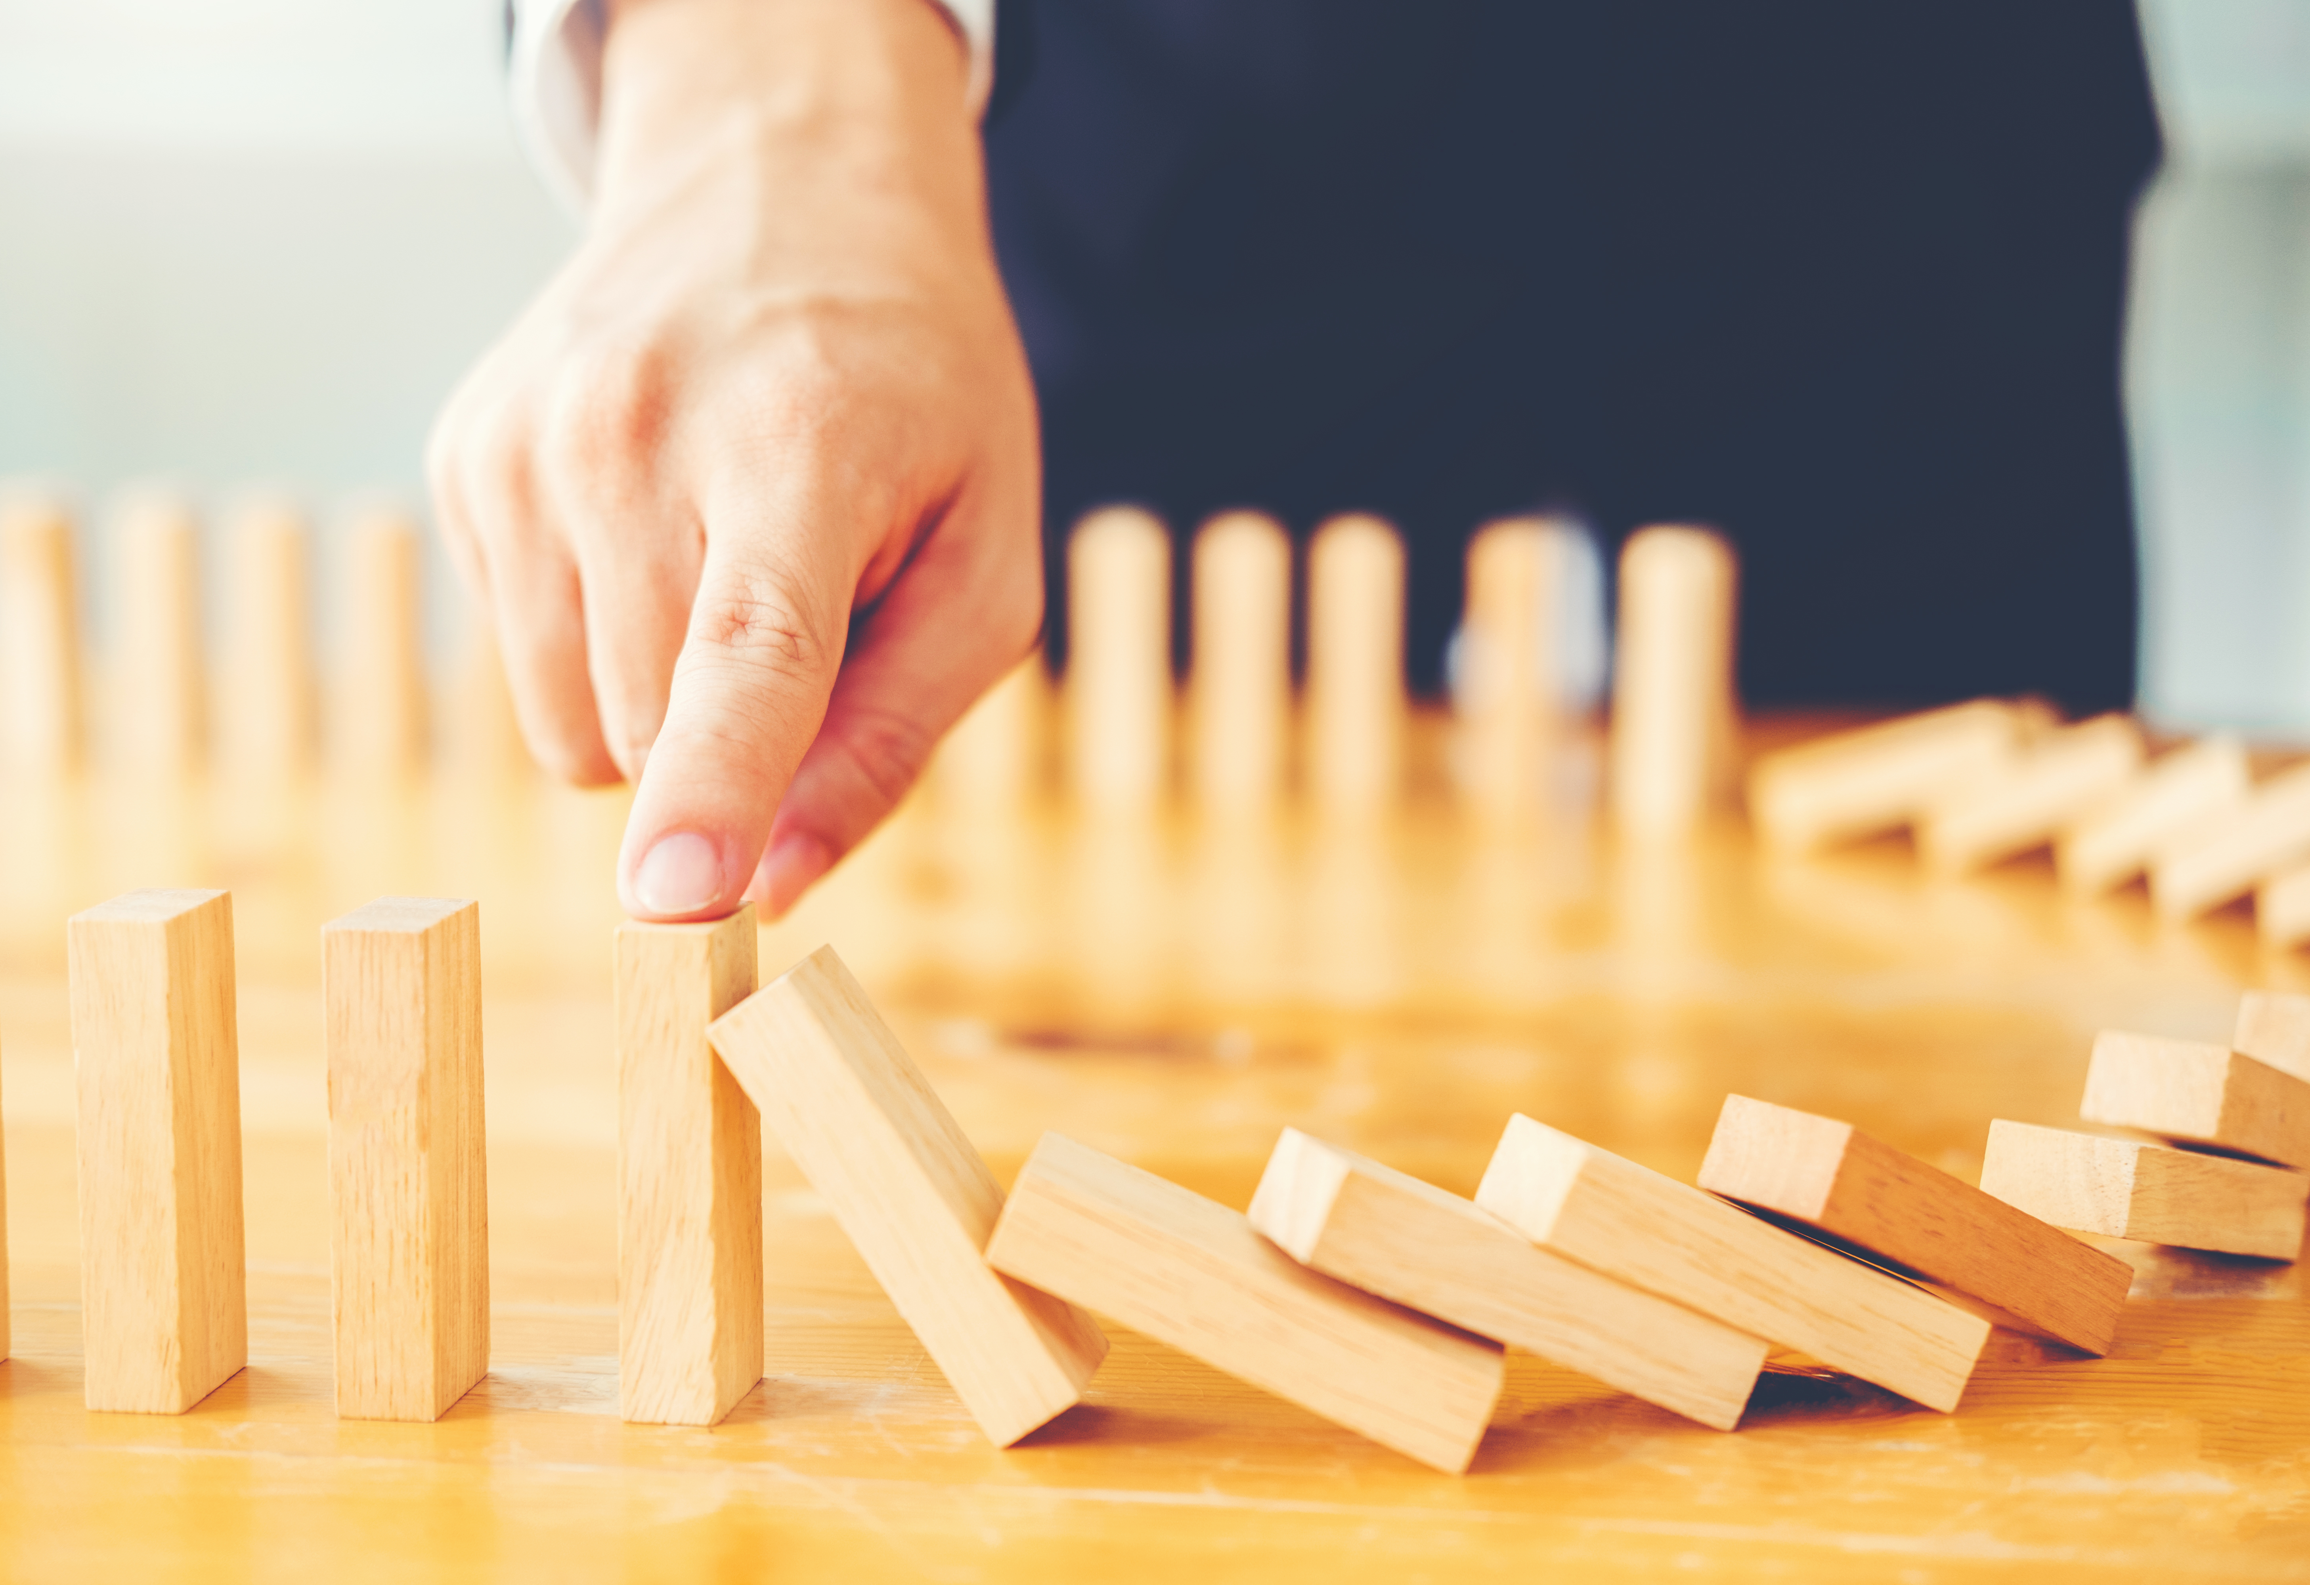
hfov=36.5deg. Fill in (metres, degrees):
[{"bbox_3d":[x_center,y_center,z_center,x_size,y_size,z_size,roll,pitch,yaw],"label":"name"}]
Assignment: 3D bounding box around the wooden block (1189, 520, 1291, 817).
[{"bbox_3d":[0.025,-0.035,1.028,0.015,0.075,0.025,1,10,2],"label":"wooden block"}]

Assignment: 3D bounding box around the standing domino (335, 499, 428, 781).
[{"bbox_3d":[-0.231,-0.041,1.044,0.015,0.075,0.025,1,10,4],"label":"standing domino"}]

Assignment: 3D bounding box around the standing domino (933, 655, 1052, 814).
[{"bbox_3d":[-0.050,-0.038,1.037,0.015,0.075,0.025,1,10,3],"label":"standing domino"}]

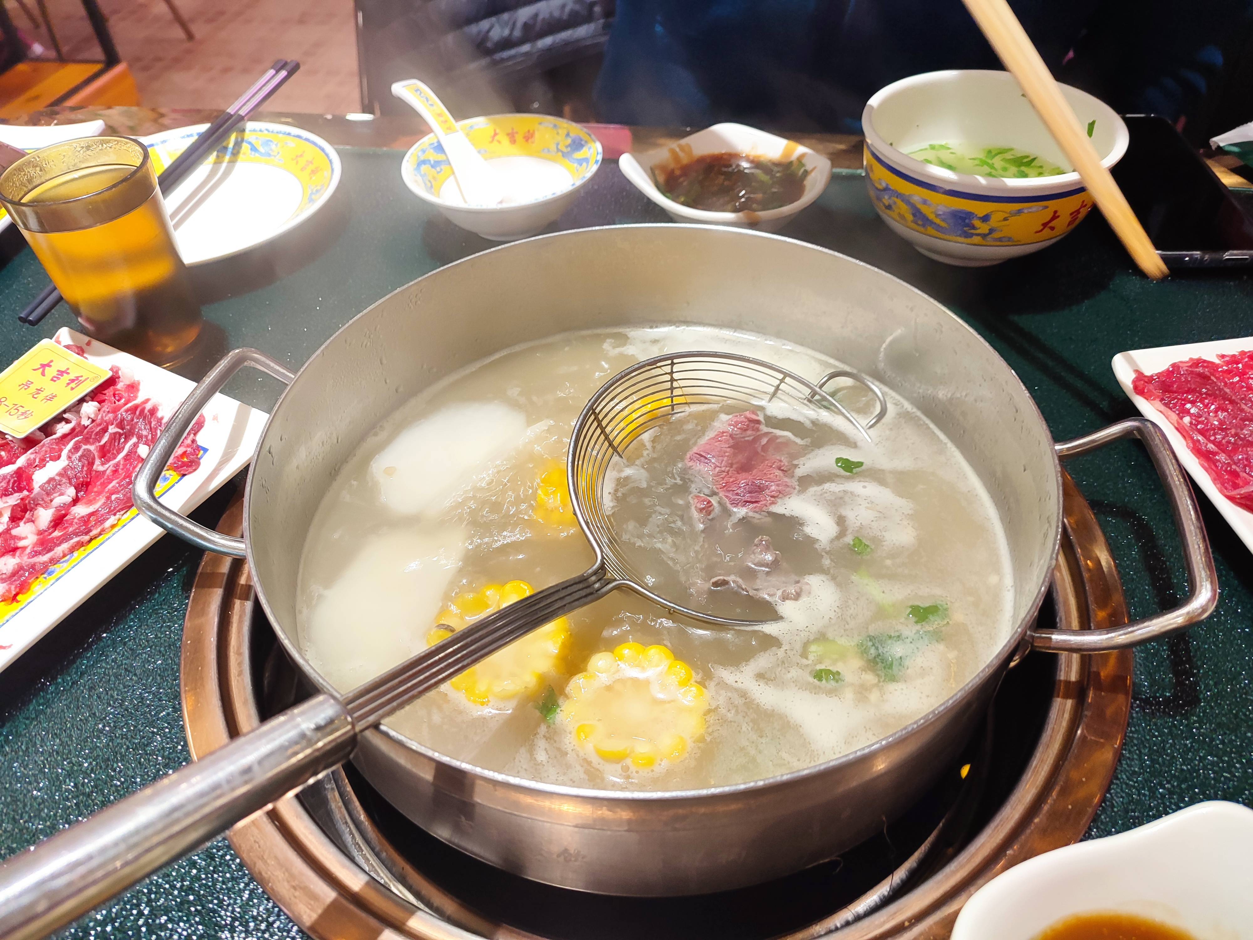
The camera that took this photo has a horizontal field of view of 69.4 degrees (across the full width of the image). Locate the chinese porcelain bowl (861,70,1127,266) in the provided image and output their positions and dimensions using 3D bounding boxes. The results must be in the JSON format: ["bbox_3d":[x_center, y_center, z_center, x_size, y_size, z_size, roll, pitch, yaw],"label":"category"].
[{"bbox_3d":[0.178,-0.147,0.460,0.124,0.062,0.124,-1,45,1],"label":"chinese porcelain bowl"}]

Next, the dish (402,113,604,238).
[{"bbox_3d":[-0.069,-0.162,0.524,0.113,0.039,0.113,-2,46,2],"label":"dish"}]

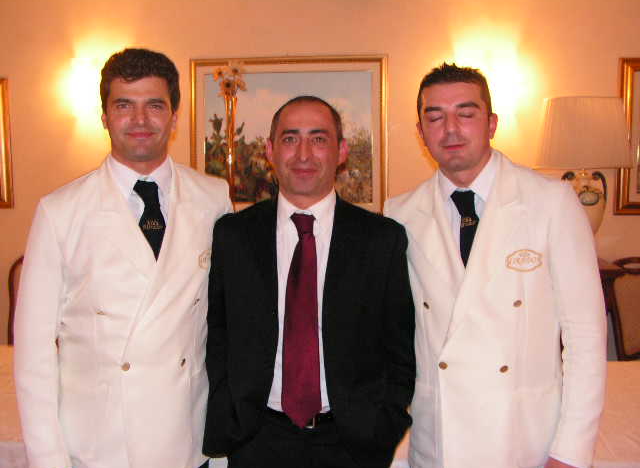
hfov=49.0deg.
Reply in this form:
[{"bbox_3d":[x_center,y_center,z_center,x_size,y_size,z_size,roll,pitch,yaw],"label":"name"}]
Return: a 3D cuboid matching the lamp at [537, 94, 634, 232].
[{"bbox_3d":[1.395,-0.280,3.720,0.530,0.880,0.530,1,6,6],"label":"lamp"}]

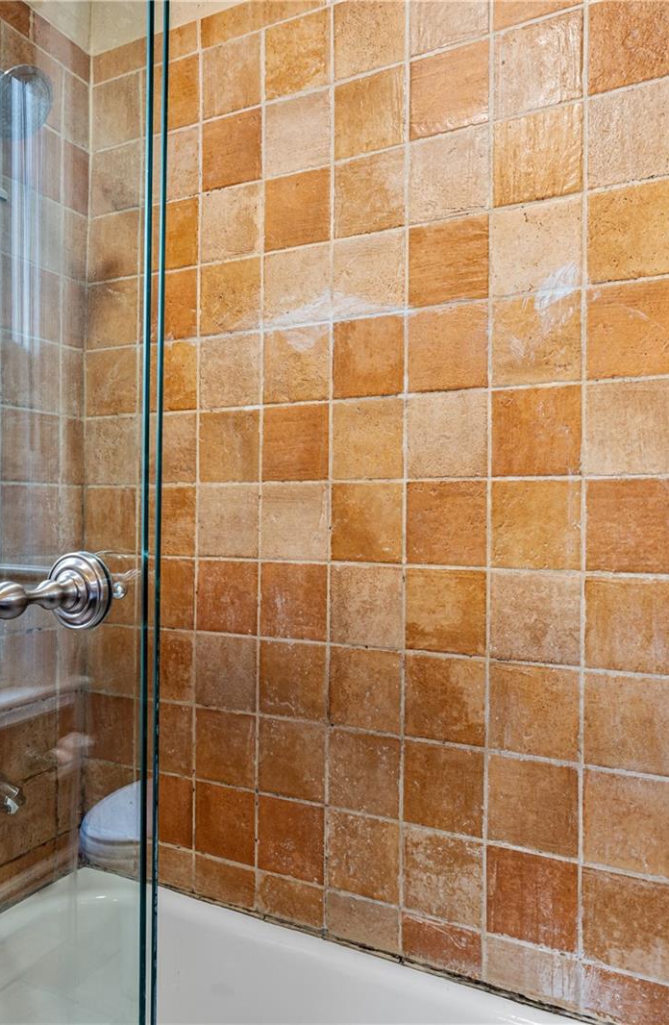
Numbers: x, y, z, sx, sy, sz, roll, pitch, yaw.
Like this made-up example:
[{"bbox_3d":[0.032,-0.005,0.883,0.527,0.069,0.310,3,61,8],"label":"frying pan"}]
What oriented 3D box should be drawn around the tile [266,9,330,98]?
[{"bbox_3d":[-0.069,-0.891,1.336,0.146,0.145,0.012,0,0,26],"label":"tile"}]

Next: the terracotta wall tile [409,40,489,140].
[{"bbox_3d":[0.202,-0.739,1.202,0.143,0.141,0.012,0,-1,26],"label":"terracotta wall tile"}]

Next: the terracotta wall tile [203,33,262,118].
[{"bbox_3d":[-0.210,-0.905,1.425,0.146,0.143,0.012,0,-1,26],"label":"terracotta wall tile"}]

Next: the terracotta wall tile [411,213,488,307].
[{"bbox_3d":[0.203,-0.444,1.216,0.145,0.144,0.012,0,-1,26],"label":"terracotta wall tile"}]

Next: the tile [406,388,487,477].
[{"bbox_3d":[0.197,-0.133,1.197,0.144,0.145,0.011,0,0,26],"label":"tile"}]

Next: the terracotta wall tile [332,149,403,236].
[{"bbox_3d":[0.066,-0.589,1.266,0.144,0.144,0.011,0,0,26],"label":"terracotta wall tile"}]

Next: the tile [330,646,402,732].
[{"bbox_3d":[0.058,0.328,1.264,0.142,0.145,0.012,0,0,26],"label":"tile"}]

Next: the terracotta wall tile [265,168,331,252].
[{"bbox_3d":[-0.071,-0.594,1.353,0.145,0.142,0.012,0,-1,26],"label":"terracotta wall tile"}]

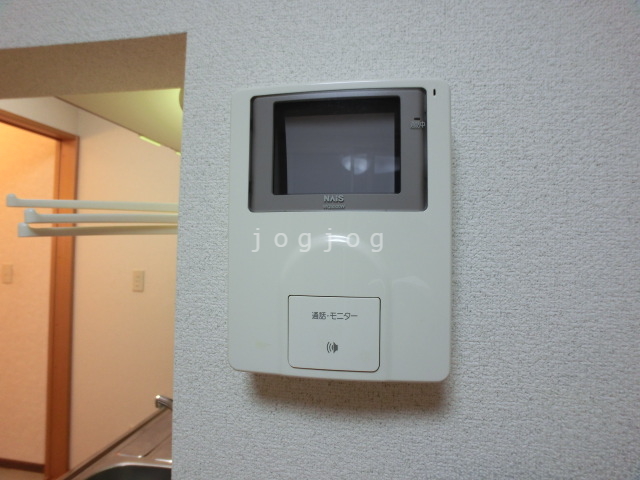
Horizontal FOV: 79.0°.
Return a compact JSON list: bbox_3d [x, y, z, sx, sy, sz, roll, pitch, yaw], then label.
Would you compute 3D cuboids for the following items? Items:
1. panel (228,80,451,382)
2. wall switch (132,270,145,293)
[{"bbox_3d":[0.013,-0.007,0.298,0.164,0.218,0.045,0,-1,10],"label":"panel"},{"bbox_3d":[-1.022,0.235,2.190,0.070,0.120,0.012,1,-1,10],"label":"wall switch"}]

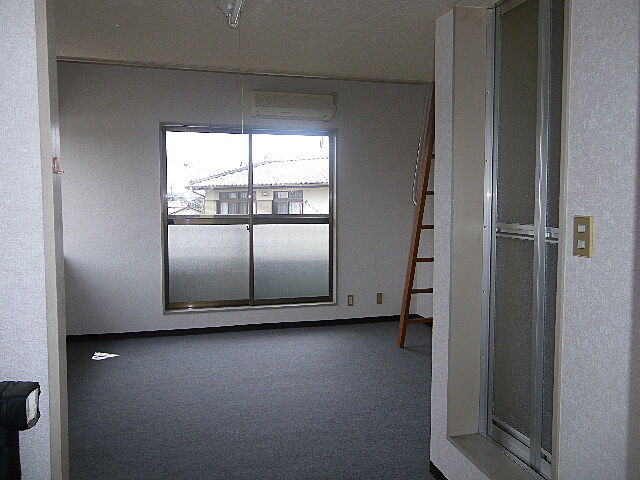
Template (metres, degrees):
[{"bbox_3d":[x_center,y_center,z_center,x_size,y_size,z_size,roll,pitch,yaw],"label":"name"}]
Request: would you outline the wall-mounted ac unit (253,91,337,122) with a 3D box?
[{"bbox_3d":[-0.260,-1.359,5.266,0.846,0.240,0.190,-1,4,-15],"label":"wall-mounted ac unit"}]

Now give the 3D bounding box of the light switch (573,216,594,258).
[{"bbox_3d":[0.768,-0.008,1.511,0.012,0.118,0.067,-1,4,-15],"label":"light switch"}]

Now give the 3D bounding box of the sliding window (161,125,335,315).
[{"bbox_3d":[-0.687,-0.205,5.293,1.740,1.815,0.100,-1,5,-14],"label":"sliding window"}]

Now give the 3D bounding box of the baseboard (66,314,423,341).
[{"bbox_3d":[-0.662,0.907,5.389,3.643,0.054,0.015,-1,4,-15],"label":"baseboard"}]

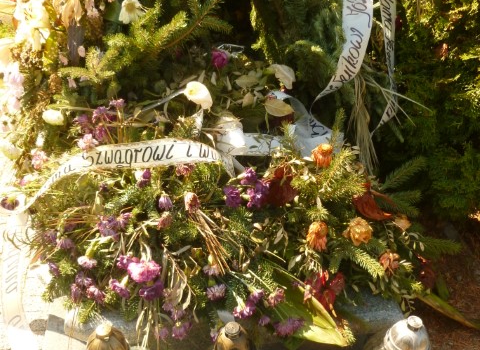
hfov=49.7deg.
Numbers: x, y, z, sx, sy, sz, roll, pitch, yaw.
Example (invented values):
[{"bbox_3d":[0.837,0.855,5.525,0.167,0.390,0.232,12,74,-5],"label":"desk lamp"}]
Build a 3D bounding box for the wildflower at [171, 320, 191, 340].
[{"bbox_3d":[-0.129,0.348,1.160,0.045,0.038,0.038,0,34,0],"label":"wildflower"}]

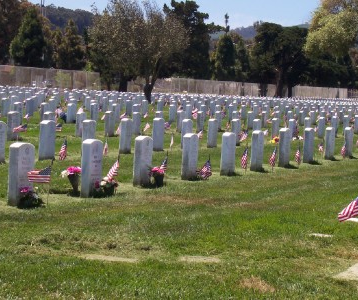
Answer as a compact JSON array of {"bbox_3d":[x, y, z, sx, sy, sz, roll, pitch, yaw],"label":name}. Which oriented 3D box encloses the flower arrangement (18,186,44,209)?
[{"bbox_3d":[-1.436,0.459,12.400,0.250,0.220,0.230,3,3,0],"label":"flower arrangement"}]

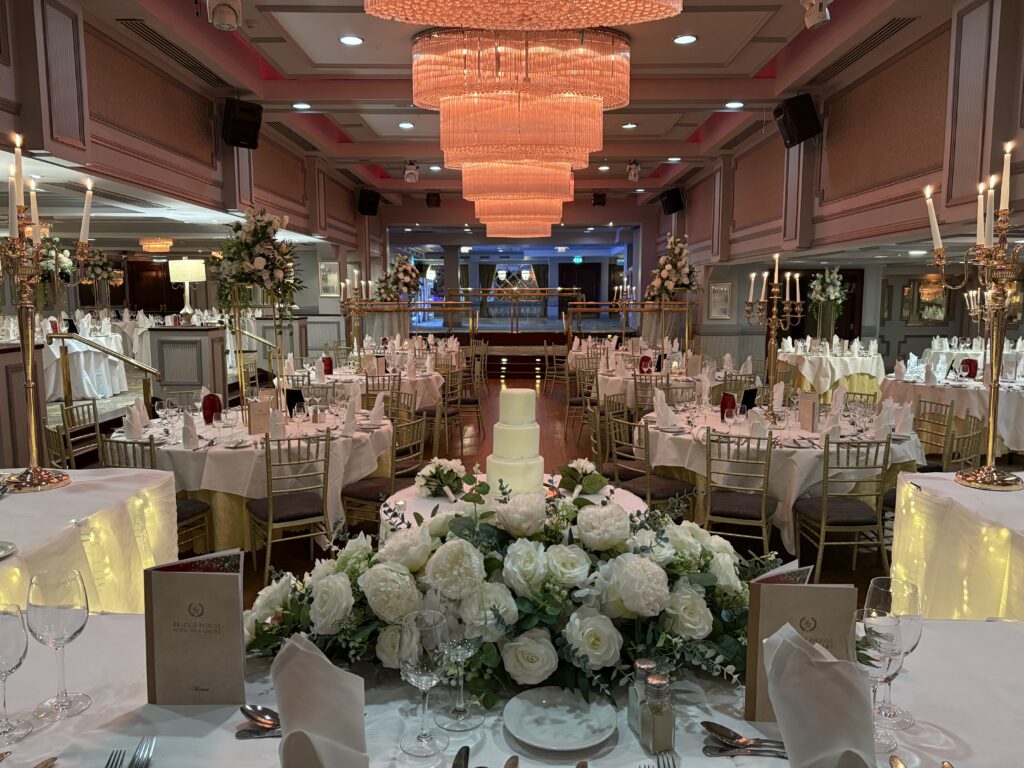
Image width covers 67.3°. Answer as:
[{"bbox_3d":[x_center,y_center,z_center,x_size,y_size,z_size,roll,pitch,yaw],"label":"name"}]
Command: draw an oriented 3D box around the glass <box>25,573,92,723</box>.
[{"bbox_3d":[-0.693,0.393,1.173,0.085,0.213,0.085,0,6,0],"label":"glass"}]

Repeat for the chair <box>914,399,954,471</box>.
[{"bbox_3d":[2.895,0.565,5.605,0.440,0.920,0.410,-1,7,-8],"label":"chair"}]

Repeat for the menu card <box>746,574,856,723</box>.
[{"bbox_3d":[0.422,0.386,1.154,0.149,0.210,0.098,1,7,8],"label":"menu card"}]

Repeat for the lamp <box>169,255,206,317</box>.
[{"bbox_3d":[-4.472,-1.358,10.600,0.480,0.800,0.480,0,6,0],"label":"lamp"}]

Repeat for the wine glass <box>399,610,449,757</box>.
[{"bbox_3d":[-0.119,0.409,1.054,0.065,0.180,0.065,0,7,0],"label":"wine glass"}]

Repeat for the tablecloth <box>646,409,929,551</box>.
[{"bbox_3d":[1.827,0.603,5.455,1.930,0.660,1.930,0,7,1],"label":"tablecloth"}]

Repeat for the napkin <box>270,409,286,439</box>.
[{"bbox_3d":[-1.458,0.264,4.782,0.098,0.215,0.110,-3,7,-25],"label":"napkin"}]

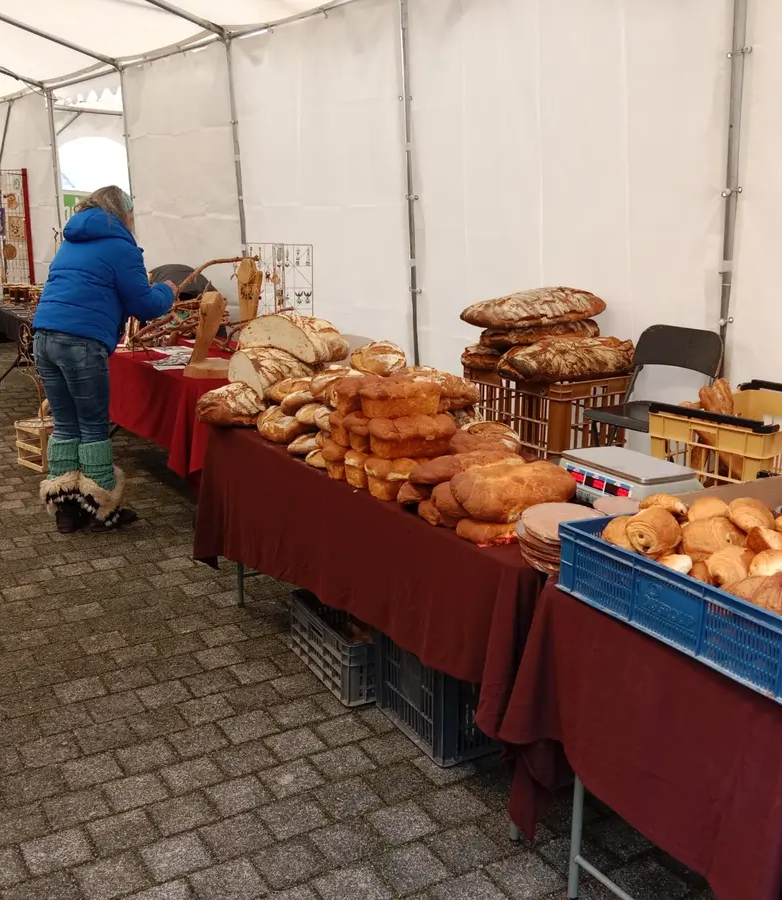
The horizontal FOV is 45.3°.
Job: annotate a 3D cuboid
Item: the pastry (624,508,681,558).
[{"bbox_3d":[0.514,0.166,1.840,0.090,0.080,0.120,10,17,32],"label":"pastry"}]

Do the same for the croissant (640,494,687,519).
[{"bbox_3d":[0.584,0.119,2.016,0.105,0.050,0.065,7,15,24],"label":"croissant"}]

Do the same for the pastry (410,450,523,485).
[{"bbox_3d":[0.204,0.049,2.500,0.350,0.080,0.150,-8,16,-29],"label":"pastry"}]

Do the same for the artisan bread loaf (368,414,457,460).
[{"bbox_3d":[0.060,-0.036,2.730,0.250,0.115,0.120,-5,16,-19],"label":"artisan bread loaf"}]

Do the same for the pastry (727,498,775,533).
[{"bbox_3d":[0.732,0.137,1.900,0.098,0.062,0.080,-8,17,-29],"label":"pastry"}]

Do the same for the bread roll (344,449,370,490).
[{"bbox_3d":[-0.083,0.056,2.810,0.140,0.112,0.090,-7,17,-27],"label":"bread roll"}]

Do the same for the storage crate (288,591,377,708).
[{"bbox_3d":[-0.106,0.654,3.246,0.340,0.210,0.465,-8,17,-29],"label":"storage crate"}]

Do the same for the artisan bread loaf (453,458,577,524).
[{"bbox_3d":[0.292,0.100,2.229,0.312,0.135,0.183,-4,14,-20],"label":"artisan bread loaf"}]

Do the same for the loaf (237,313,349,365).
[{"bbox_3d":[-0.368,-0.413,3.500,0.330,0.160,0.260,12,18,37],"label":"loaf"}]

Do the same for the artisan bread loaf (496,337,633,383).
[{"bbox_3d":[0.692,-0.355,3.711,0.580,0.140,0.220,-7,16,-27],"label":"artisan bread loaf"}]

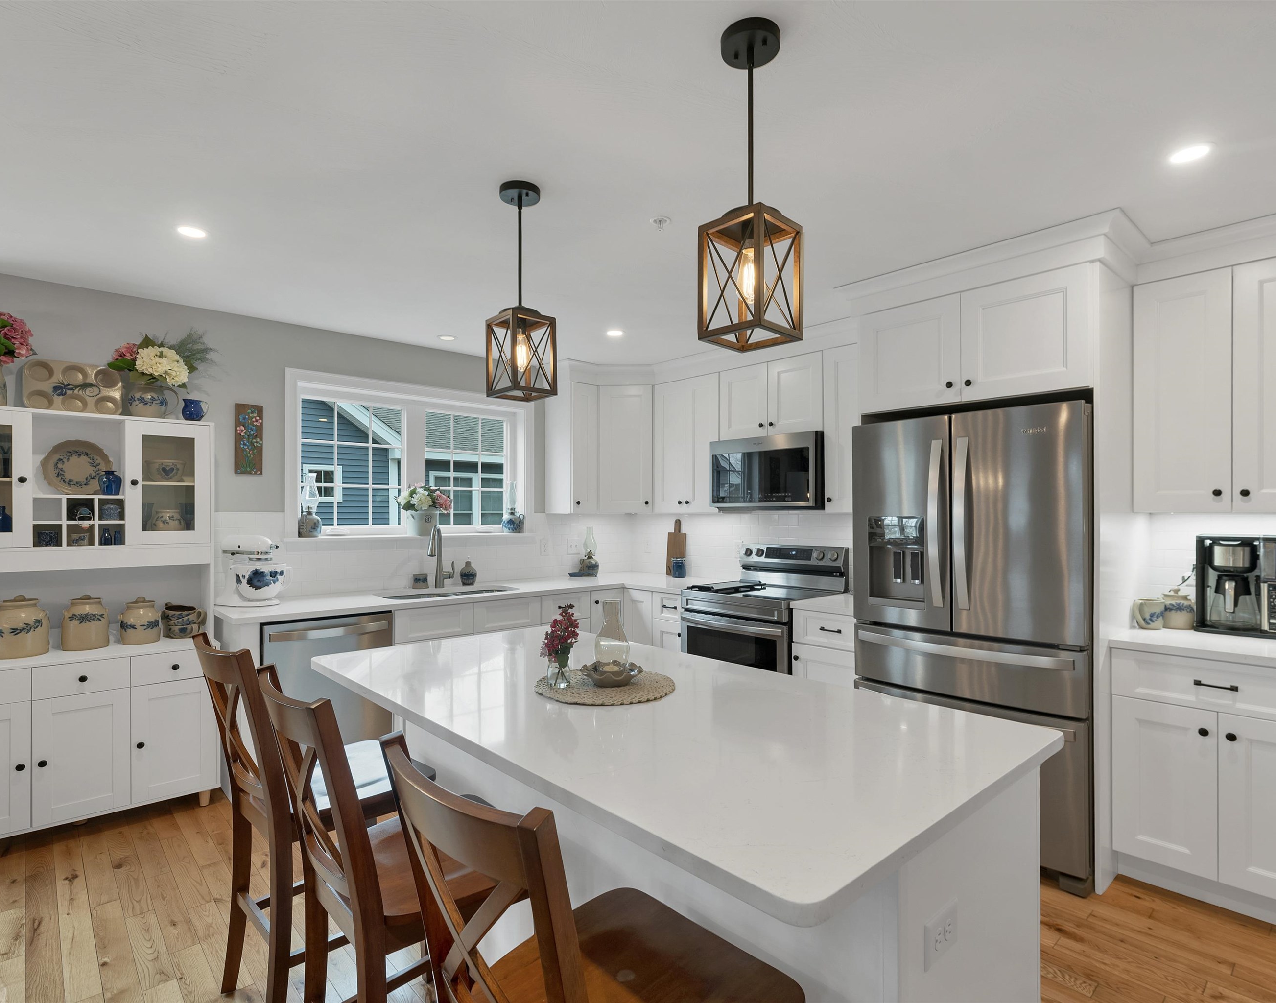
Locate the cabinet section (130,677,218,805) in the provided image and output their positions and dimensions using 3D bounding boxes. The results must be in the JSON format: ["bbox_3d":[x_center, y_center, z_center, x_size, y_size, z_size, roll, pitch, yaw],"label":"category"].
[{"bbox_3d":[-2.330,1.125,3.115,0.328,0.545,0.378,1,-1,-42],"label":"cabinet section"}]

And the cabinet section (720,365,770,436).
[{"bbox_3d":[0.819,-0.637,4.229,0.331,0.463,0.389,1,-1,-42],"label":"cabinet section"}]

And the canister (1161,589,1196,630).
[{"bbox_3d":[2.218,0.436,2.571,0.112,0.160,0.112,1,-2,-43],"label":"canister"}]

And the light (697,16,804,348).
[{"bbox_3d":[0.250,-0.690,1.377,0.164,0.667,0.164,1,-1,-44],"label":"light"}]

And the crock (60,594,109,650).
[{"bbox_3d":[-2.523,0.547,2.860,0.167,0.240,0.164,1,-1,-42],"label":"crock"}]

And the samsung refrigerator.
[{"bbox_3d":[1.584,0.537,2.859,0.790,1.785,0.908,1,-2,-43],"label":"samsung refrigerator"}]

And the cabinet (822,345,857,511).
[{"bbox_3d":[1.306,-0.396,3.553,0.330,0.927,0.374,1,-2,-43],"label":"cabinet"}]

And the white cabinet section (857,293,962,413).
[{"bbox_3d":[1.471,-0.662,3.077,0.602,0.479,0.461,1,-1,-42],"label":"white cabinet section"}]

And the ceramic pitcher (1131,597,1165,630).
[{"bbox_3d":[2.057,0.454,2.513,0.107,0.113,0.083,0,-1,14],"label":"ceramic pitcher"}]

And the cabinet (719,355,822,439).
[{"bbox_3d":[0.916,-0.616,3.948,0.330,0.465,0.757,1,-1,-44],"label":"cabinet"}]

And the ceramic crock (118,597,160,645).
[{"bbox_3d":[-2.349,0.556,2.959,0.155,0.215,0.148,0,-1,-42],"label":"ceramic crock"}]

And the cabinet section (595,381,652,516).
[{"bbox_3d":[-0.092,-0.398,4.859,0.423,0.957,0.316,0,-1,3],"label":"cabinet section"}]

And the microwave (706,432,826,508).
[{"bbox_3d":[0.880,-0.161,3.914,0.410,0.430,0.757,1,-1,-44],"label":"microwave"}]

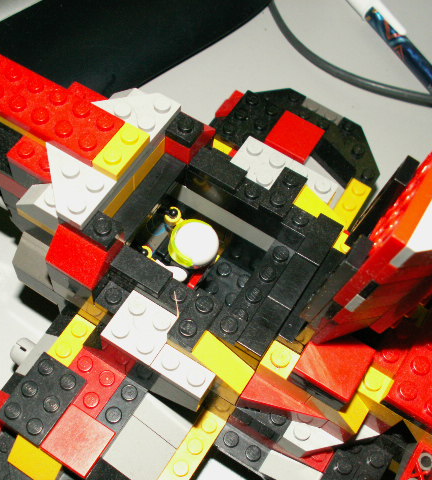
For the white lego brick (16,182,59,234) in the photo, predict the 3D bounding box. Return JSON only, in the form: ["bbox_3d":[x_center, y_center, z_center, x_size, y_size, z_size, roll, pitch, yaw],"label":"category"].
[{"bbox_3d":[-0.046,-0.010,0.174,0.016,0.011,0.008,31,64,10],"label":"white lego brick"}]

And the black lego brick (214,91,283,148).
[{"bbox_3d":[0.012,-0.042,0.240,0.016,0.005,0.024,31,66,9],"label":"black lego brick"}]

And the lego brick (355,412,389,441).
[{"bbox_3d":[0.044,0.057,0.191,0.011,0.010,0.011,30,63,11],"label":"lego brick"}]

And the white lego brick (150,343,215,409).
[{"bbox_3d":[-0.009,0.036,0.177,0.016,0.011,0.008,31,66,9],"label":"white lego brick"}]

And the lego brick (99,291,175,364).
[{"bbox_3d":[-0.020,0.024,0.178,0.016,0.005,0.016,31,66,9],"label":"lego brick"}]

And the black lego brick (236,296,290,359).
[{"bbox_3d":[0.013,0.023,0.170,0.008,0.003,0.016,31,64,10],"label":"black lego brick"}]

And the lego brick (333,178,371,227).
[{"bbox_3d":[0.046,-0.011,0.226,0.008,0.005,0.024,31,64,10],"label":"lego brick"}]

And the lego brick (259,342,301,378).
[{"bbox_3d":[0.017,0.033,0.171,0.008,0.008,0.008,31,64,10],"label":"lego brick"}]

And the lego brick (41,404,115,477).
[{"bbox_3d":[-0.041,0.060,0.194,0.016,0.003,0.016,30,63,11],"label":"lego brick"}]

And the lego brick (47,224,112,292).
[{"bbox_3d":[-0.035,0.002,0.177,0.016,0.011,0.016,31,66,9],"label":"lego brick"}]

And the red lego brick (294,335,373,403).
[{"bbox_3d":[0.030,0.031,0.163,0.016,0.003,0.016,30,64,11],"label":"red lego brick"}]

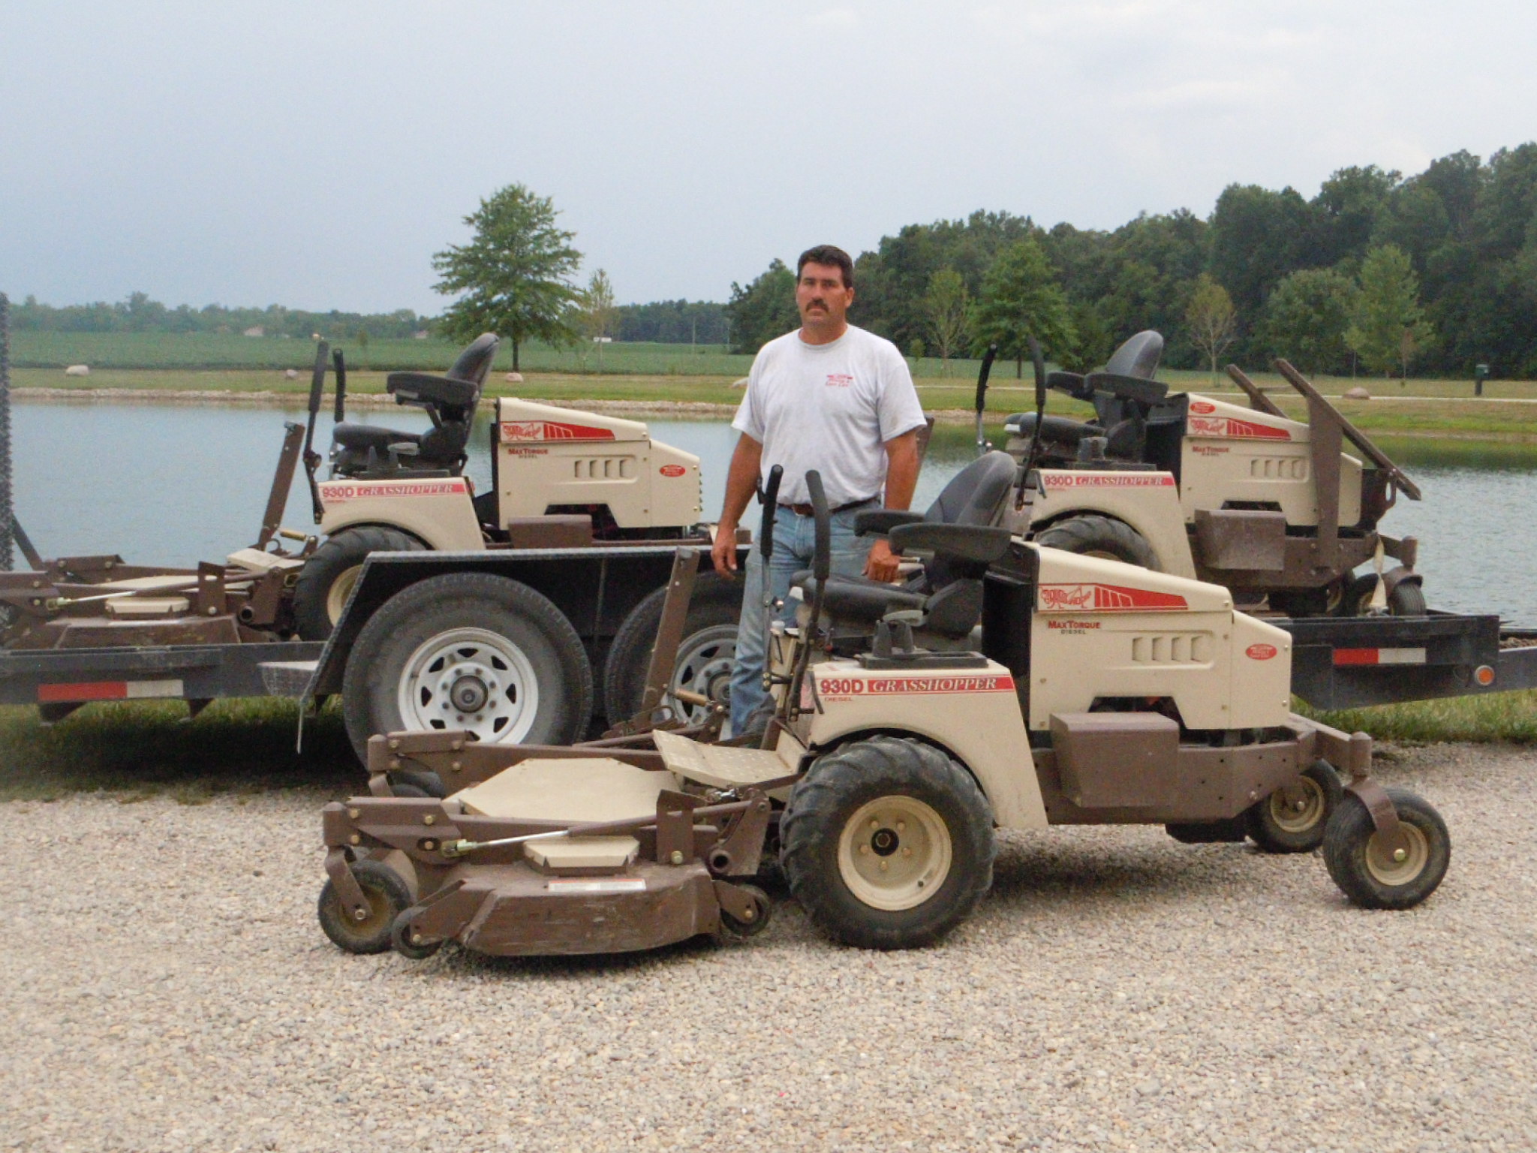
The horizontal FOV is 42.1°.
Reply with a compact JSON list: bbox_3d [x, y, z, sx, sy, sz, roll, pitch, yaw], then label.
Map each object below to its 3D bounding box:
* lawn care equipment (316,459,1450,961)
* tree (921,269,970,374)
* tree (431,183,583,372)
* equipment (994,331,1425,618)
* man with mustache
[{"bbox_3d":[0.324,0.260,5.572,3.020,1.220,1.450,-1,7,-9],"label":"lawn care equipment"},{"bbox_3d":[7.357,-10.600,83.000,2.100,4.400,2.100,0,7,0],"label":"tree"},{"bbox_3d":[-11.529,-13.142,88.000,6.700,8.300,6.700,0,7,0],"label":"tree"},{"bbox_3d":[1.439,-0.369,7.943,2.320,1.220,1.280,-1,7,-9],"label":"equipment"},{"bbox_3d":[0.166,-0.121,6.203,0.620,1.820,0.360,2,7,12],"label":"man with mustache"}]

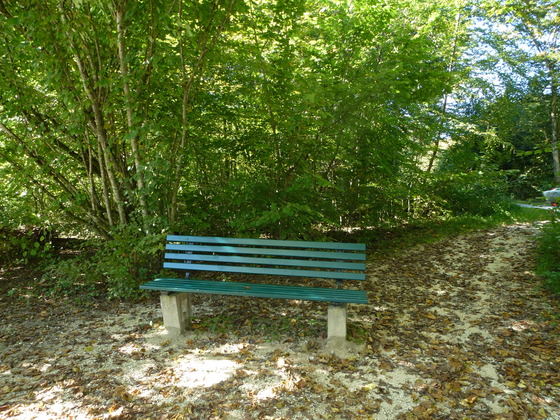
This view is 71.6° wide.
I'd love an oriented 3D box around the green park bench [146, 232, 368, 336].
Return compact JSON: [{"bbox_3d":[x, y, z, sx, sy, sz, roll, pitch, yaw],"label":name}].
[{"bbox_3d":[-0.213,0.695,3.530,1.950,0.765,0.590,2,7,10],"label":"green park bench"}]

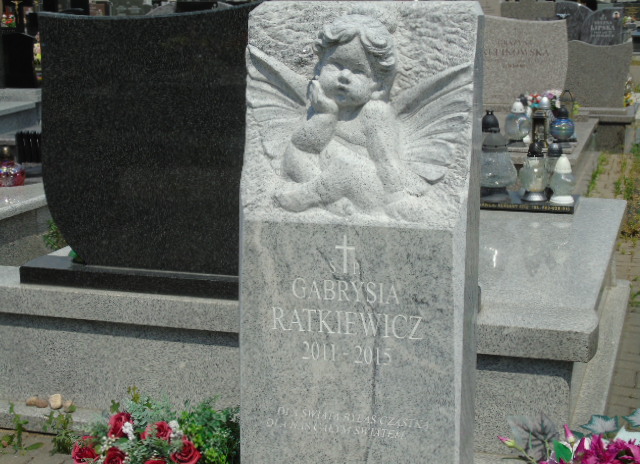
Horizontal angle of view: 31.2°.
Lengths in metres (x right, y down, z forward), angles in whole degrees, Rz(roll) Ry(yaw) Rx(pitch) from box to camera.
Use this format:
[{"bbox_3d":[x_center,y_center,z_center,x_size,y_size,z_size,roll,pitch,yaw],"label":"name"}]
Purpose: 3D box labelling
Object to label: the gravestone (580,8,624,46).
[{"bbox_3d":[3.574,-2.448,14.500,0.560,0.820,0.120,3,11,16],"label":"gravestone"}]

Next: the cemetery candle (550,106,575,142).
[{"bbox_3d":[1.587,-0.707,7.500,0.155,0.240,0.155,3,11,16],"label":"cemetery candle"}]

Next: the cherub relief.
[{"bbox_3d":[0.088,-0.257,2.550,0.500,0.460,0.140,3,11,14],"label":"cherub relief"}]

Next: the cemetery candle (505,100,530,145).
[{"bbox_3d":[1.292,-0.720,7.500,0.168,0.285,0.168,3,11,16],"label":"cemetery candle"}]

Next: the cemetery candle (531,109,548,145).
[{"bbox_3d":[1.439,-0.687,7.500,0.105,0.245,0.105,3,11,16],"label":"cemetery candle"}]

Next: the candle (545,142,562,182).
[{"bbox_3d":[1.087,-0.287,5.300,0.105,0.250,0.105,3,11,16],"label":"candle"}]

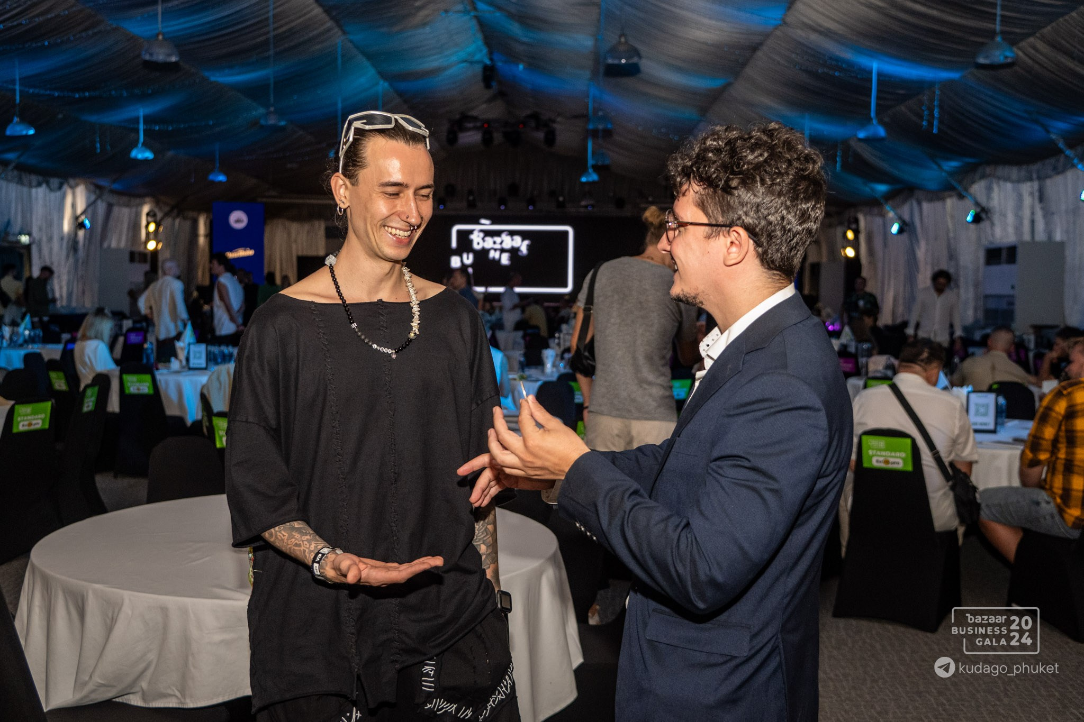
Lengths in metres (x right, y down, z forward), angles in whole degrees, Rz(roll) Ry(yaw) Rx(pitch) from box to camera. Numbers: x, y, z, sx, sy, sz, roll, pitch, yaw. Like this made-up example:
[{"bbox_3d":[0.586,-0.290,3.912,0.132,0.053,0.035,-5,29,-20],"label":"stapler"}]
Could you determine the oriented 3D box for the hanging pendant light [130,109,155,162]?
[{"bbox_3d":[-7.587,-4.309,20.000,0.450,1.000,0.450,1,5,0],"label":"hanging pendant light"}]

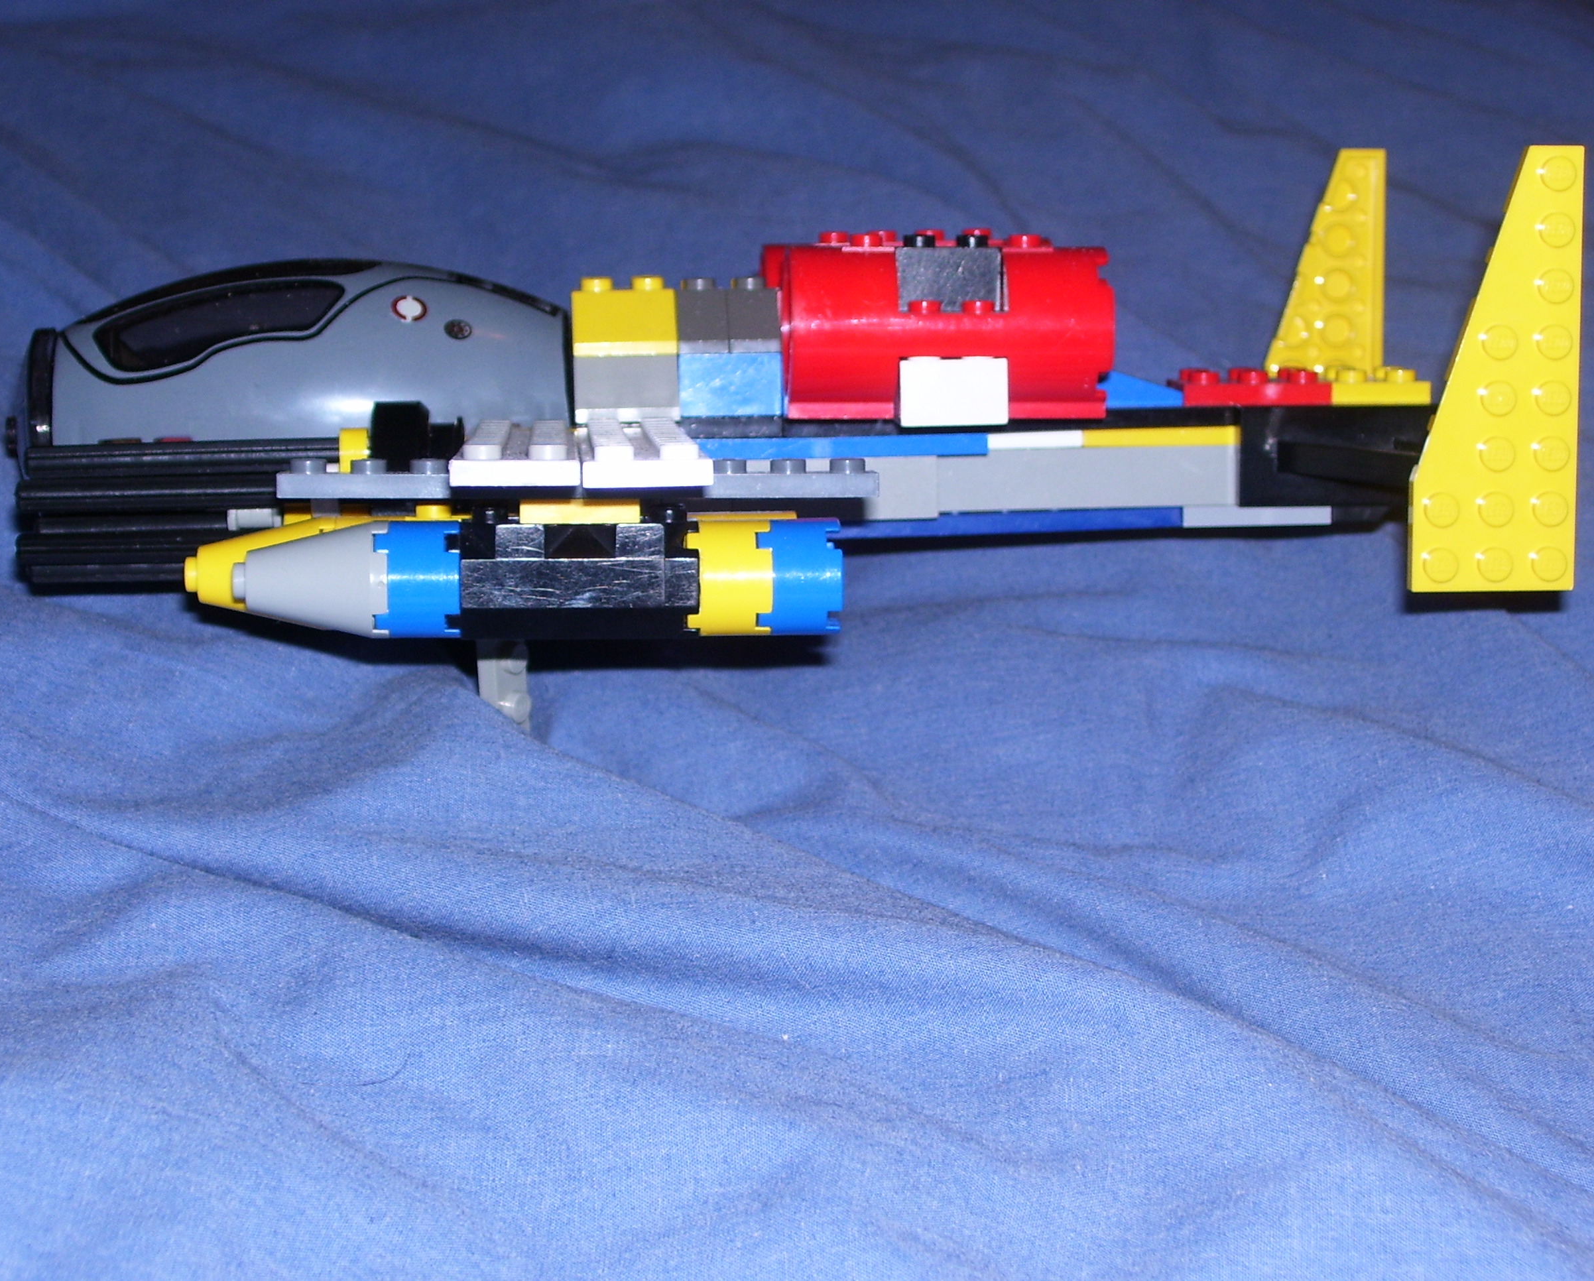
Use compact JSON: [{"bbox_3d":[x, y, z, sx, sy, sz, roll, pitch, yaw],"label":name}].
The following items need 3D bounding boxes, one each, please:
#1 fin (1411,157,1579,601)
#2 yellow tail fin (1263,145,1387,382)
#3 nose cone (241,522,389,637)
[{"bbox_3d":[0.101,-0.039,0.498,0.024,0.064,0.005,0,6,-4],"label":"fin"},{"bbox_3d":[0.093,-0.056,0.622,0.024,0.064,0.005,0,6,-5],"label":"yellow tail fin"},{"bbox_3d":[-0.066,-0.008,0.471,0.021,0.016,0.016,0,6,-5],"label":"nose cone"}]

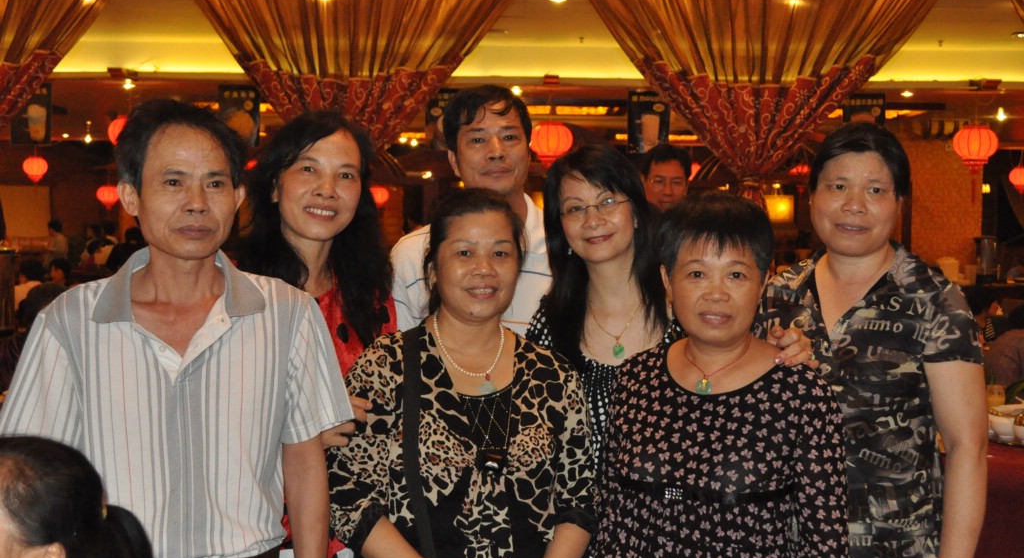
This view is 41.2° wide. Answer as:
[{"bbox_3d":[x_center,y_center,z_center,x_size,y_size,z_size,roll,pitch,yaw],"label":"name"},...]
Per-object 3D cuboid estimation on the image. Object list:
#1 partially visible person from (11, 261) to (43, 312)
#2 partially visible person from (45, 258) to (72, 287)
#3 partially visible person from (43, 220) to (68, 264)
[{"bbox_3d":[-4.780,0.440,13.400,0.600,1.250,0.460,1,2,39],"label":"partially visible person"},{"bbox_3d":[-4.500,0.410,13.300,0.600,1.250,0.460,-1,2,-27],"label":"partially visible person"},{"bbox_3d":[-6.700,-0.050,20.000,0.380,1.650,0.460,0,2,3],"label":"partially visible person"}]

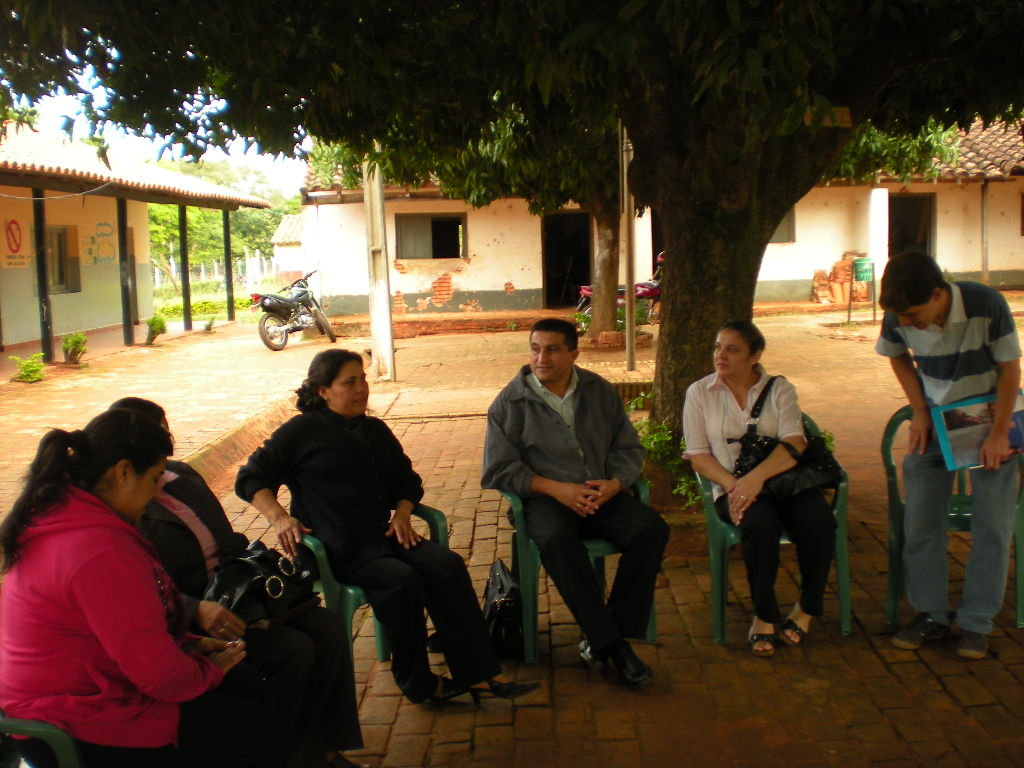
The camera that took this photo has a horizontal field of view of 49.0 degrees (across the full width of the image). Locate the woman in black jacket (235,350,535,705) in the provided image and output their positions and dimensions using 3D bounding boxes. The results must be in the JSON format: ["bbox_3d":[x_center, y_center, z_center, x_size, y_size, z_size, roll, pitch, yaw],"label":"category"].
[{"bbox_3d":[-0.446,0.506,4.037,0.720,1.220,0.760,-8,9,-42],"label":"woman in black jacket"}]

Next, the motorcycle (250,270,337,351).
[{"bbox_3d":[-3.413,-1.166,17.927,0.760,1.160,1.950,2,8,28],"label":"motorcycle"}]

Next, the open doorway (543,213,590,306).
[{"bbox_3d":[1.130,-2.591,23.462,0.980,2.010,0.220,-1,7,1],"label":"open doorway"}]

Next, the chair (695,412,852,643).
[{"bbox_3d":[1.066,0.587,4.706,0.580,0.820,0.560,-1,7,1],"label":"chair"}]

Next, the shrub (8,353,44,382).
[{"bbox_3d":[-6.068,-0.226,14.033,0.440,0.360,0.400,-2,7,0],"label":"shrub"}]

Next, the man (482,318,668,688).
[{"bbox_3d":[0.271,0.418,4.361,0.640,1.280,0.860,-3,7,-16],"label":"man"}]

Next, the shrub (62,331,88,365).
[{"bbox_3d":[-6.307,-0.543,16.230,0.380,0.480,0.380,-2,7,0],"label":"shrub"}]

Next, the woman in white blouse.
[{"bbox_3d":[0.981,0.390,4.562,0.580,1.250,0.700,-1,7,6],"label":"woman in white blouse"}]

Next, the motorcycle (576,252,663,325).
[{"bbox_3d":[2.059,-1.549,19.259,2.000,1.250,0.750,-2,7,0],"label":"motorcycle"}]

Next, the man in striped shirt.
[{"bbox_3d":[1.698,0.255,4.347,0.540,1.530,0.500,2,8,28],"label":"man in striped shirt"}]

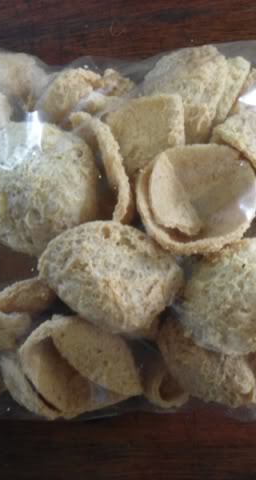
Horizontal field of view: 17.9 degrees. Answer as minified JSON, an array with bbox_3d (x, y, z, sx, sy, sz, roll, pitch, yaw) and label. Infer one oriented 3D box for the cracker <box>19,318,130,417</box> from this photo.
[{"bbox_3d":[-0.021,0.050,0.314,0.041,0.034,0.038,0,81,0],"label":"cracker"}]

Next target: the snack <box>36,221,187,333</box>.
[{"bbox_3d":[-0.007,0.016,0.359,0.058,0.032,0.042,20,80,2],"label":"snack"}]

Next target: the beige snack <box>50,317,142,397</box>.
[{"bbox_3d":[-0.014,0.052,0.365,0.047,0.025,0.021,39,82,5],"label":"beige snack"}]

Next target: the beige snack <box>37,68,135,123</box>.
[{"bbox_3d":[-0.017,-0.058,0.332,0.039,0.030,0.025,0,81,0],"label":"beige snack"}]

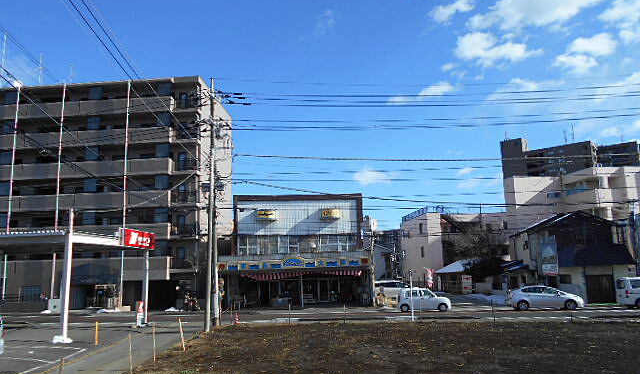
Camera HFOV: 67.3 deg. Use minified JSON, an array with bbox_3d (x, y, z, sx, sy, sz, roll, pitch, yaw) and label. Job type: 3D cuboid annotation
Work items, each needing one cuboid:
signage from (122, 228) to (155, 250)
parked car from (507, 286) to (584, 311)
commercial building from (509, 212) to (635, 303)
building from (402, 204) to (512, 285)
[{"bbox_3d":[-10.459,3.054,27.873,0.350,1.000,3.700,-2,-9,5],"label":"signage"},{"bbox_3d":[14.143,7.036,30.674,4.500,1.490,1.750,-2,-9,5],"label":"parked car"},{"bbox_3d":[18.644,5.307,36.446,7.000,6.500,5.800,-2,-9,5],"label":"commercial building"},{"bbox_3d":[17.650,8.193,64.096,10.200,9.600,12.400,-1,-9,-4],"label":"building"}]

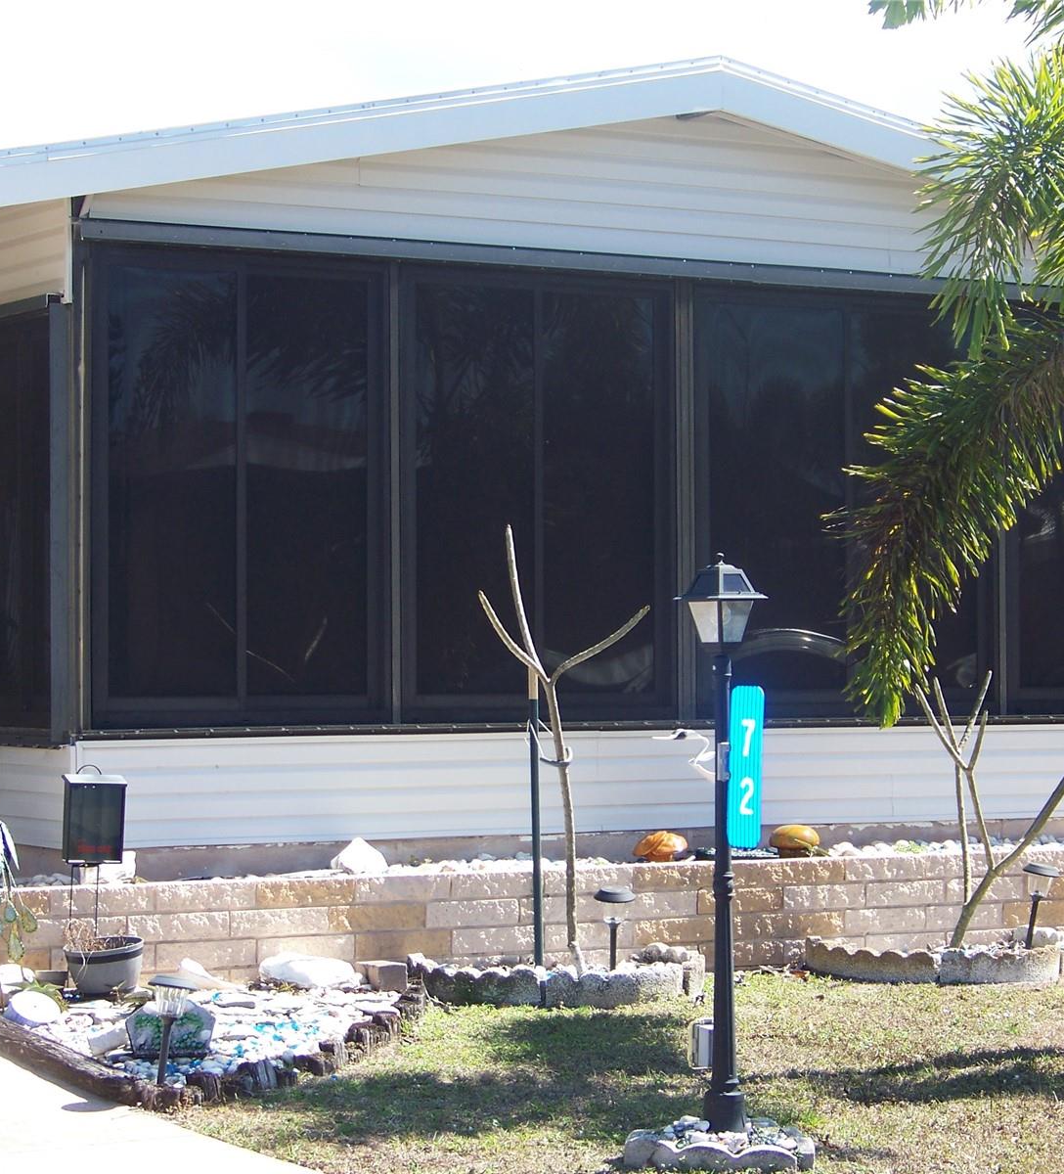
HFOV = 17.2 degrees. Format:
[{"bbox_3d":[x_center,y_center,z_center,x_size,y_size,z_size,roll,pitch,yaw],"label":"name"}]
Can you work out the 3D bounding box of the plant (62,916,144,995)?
[{"bbox_3d":[-1.495,1.286,12.300,0.290,0.265,0.280,0,-1,0],"label":"plant"}]

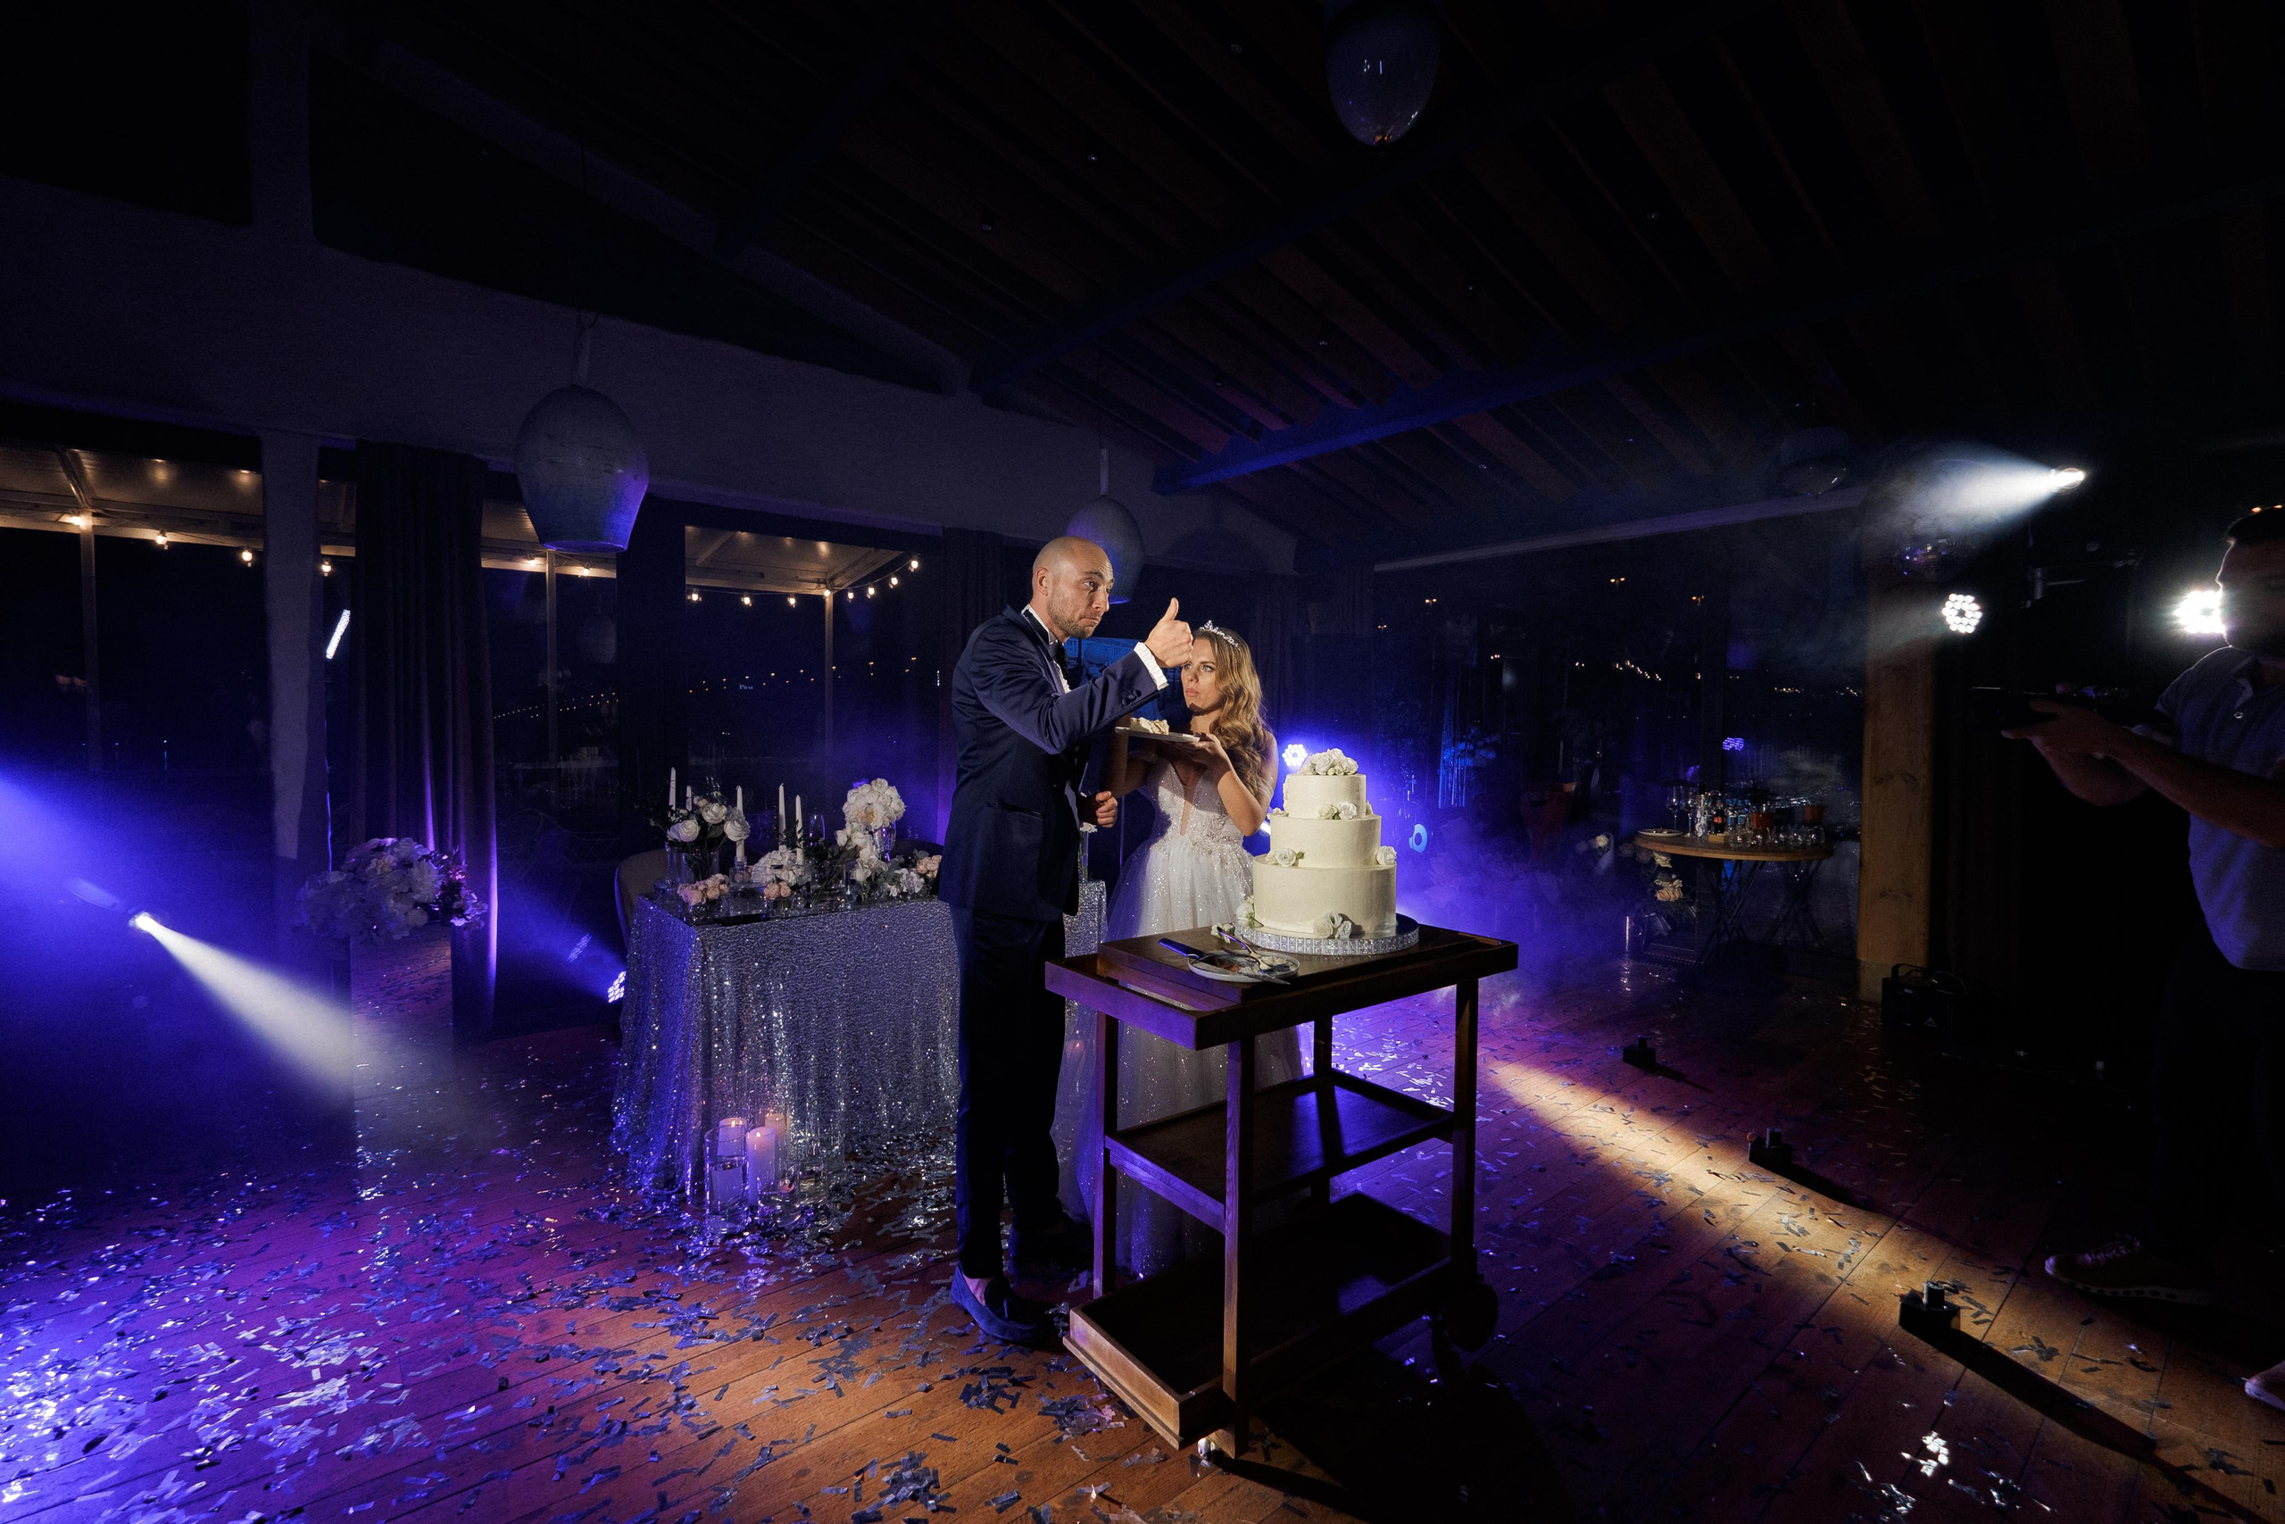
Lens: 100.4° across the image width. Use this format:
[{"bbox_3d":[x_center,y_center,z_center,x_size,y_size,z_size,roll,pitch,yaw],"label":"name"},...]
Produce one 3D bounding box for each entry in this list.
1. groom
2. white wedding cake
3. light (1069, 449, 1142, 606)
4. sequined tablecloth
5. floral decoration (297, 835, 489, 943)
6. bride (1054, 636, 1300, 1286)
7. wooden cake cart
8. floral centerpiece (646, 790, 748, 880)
[{"bbox_3d":[-0.174,0.361,2.206,0.570,1.770,0.510,1,1,14],"label":"groom"},{"bbox_3d":[0.418,0.173,2.203,0.340,0.415,0.340,1,1,0],"label":"white wedding cake"},{"bbox_3d":[-0.182,-1.210,4.880,0.400,0.800,0.400,1,1,0],"label":"light"},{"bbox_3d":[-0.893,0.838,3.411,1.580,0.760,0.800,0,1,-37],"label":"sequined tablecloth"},{"bbox_3d":[-2.254,0.383,2.857,0.480,0.310,0.430,0,1,-37],"label":"floral decoration"},{"bbox_3d":[0.115,0.438,2.568,0.700,1.610,0.700,1,1,22],"label":"bride"},{"bbox_3d":[0.331,0.828,2.113,0.985,0.850,0.485,0,1,-37],"label":"wooden cake cart"},{"bbox_3d":[-1.483,0.281,3.175,0.310,0.350,0.290,0,1,-37],"label":"floral centerpiece"}]

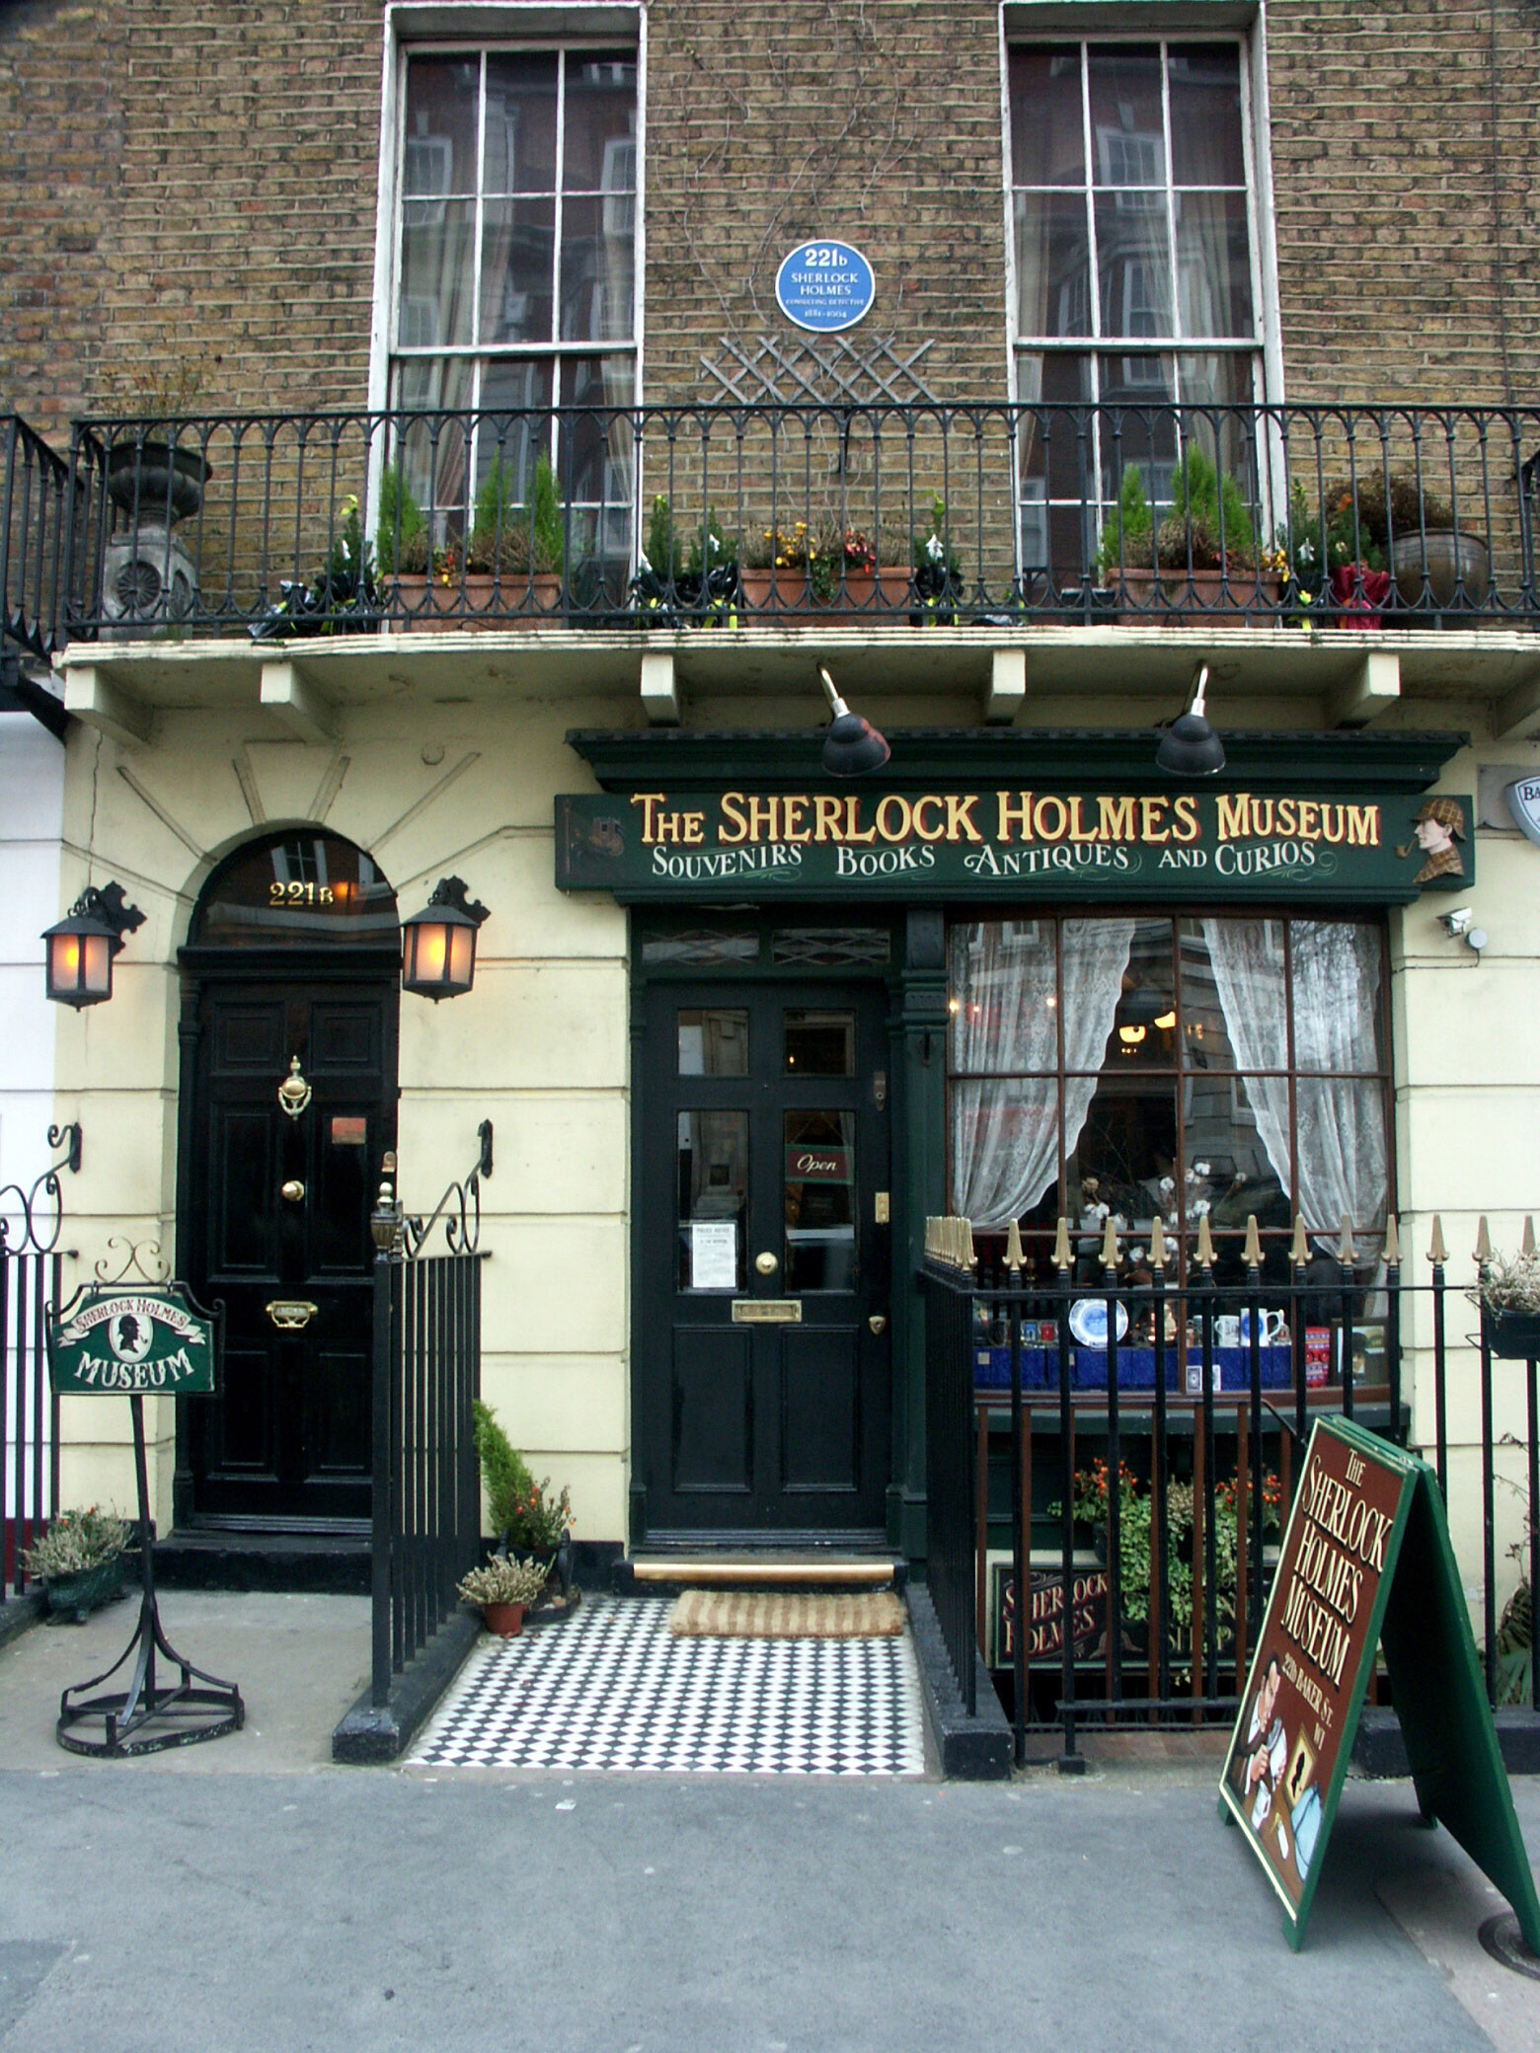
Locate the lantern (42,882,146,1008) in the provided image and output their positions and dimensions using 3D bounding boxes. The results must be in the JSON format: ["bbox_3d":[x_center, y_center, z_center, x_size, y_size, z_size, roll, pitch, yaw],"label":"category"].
[{"bbox_3d":[-2.480,-0.314,6.061,0.260,0.530,0.480,0,-7,2],"label":"lantern"}]

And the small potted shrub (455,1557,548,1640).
[{"bbox_3d":[-0.860,1.850,5.419,0.295,0.245,0.290,0,-7,2],"label":"small potted shrub"}]

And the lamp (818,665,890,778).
[{"bbox_3d":[0.294,-1.058,5.842,0.245,0.395,0.400,0,-7,2],"label":"lamp"}]

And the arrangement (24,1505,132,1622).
[{"bbox_3d":[-2.450,1.915,5.990,0.320,0.370,0.460,0,-7,2],"label":"arrangement"}]

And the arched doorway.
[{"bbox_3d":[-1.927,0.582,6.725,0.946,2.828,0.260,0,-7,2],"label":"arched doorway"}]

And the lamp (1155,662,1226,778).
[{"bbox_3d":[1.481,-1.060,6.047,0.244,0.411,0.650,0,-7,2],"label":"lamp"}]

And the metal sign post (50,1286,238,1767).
[{"bbox_3d":[-1.785,1.345,4.775,0.550,1.300,0.500,-3,-7,1],"label":"metal sign post"}]

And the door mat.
[{"bbox_3d":[0.069,1.977,5.554,0.760,0.040,0.520,0,-7,2],"label":"door mat"}]

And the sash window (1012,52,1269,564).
[{"bbox_3d":[1.554,-2.888,7.012,1.040,2.742,0.130,0,-7,2],"label":"sash window"}]

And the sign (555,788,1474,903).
[{"bbox_3d":[0.940,-0.696,6.524,3.559,0.438,0.150,0,-7,2],"label":"sign"}]

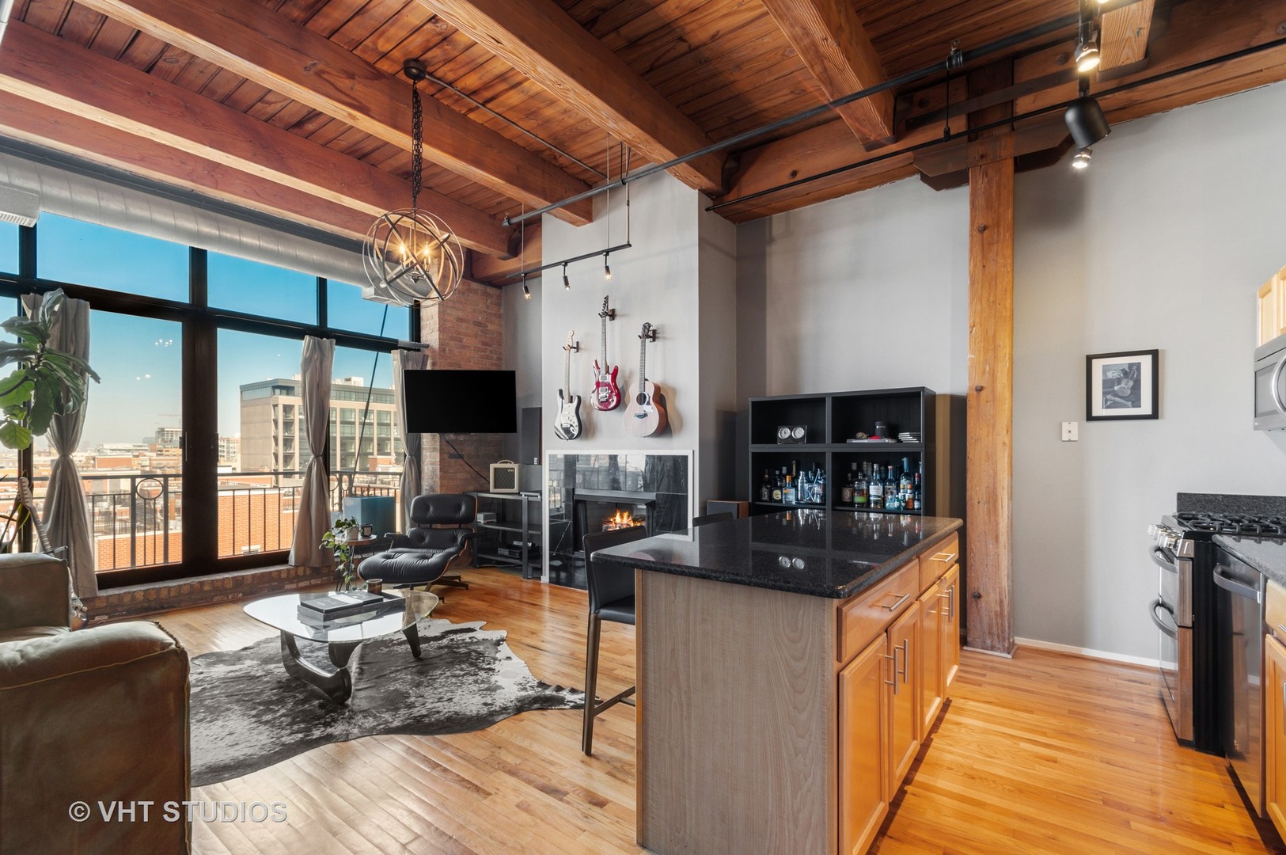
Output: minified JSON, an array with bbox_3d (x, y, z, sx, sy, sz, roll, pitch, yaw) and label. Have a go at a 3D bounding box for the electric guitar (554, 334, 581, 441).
[{"bbox_3d":[-0.666,-0.367,4.766,0.320,0.980,0.065,-1,-2,37],"label":"electric guitar"}]

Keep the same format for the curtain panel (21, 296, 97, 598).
[{"bbox_3d":[-4.085,0.155,3.765,0.130,2.130,0.370,-1,-2,37],"label":"curtain panel"}]

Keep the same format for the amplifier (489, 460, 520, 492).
[{"bbox_3d":[-1.458,0.510,5.630,0.290,0.345,0.190,0,-2,-7],"label":"amplifier"}]

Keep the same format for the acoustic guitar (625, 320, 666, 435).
[{"bbox_3d":[0.013,-0.388,4.311,0.370,0.925,0.130,-2,-3,38],"label":"acoustic guitar"}]

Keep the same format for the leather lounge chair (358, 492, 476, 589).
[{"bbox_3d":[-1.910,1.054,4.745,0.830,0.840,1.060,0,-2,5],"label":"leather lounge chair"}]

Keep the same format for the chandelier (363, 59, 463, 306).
[{"bbox_3d":[-1.415,-1.488,3.289,0.570,1.480,0.570,-2,-3,38],"label":"chandelier"}]

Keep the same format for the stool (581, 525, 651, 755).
[{"bbox_3d":[0.070,0.906,2.253,0.470,0.910,0.430,-1,-2,37],"label":"stool"}]

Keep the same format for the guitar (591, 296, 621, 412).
[{"bbox_3d":[-0.333,-0.627,4.609,0.335,0.990,0.080,-2,-3,38],"label":"guitar"}]

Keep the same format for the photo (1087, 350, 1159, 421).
[{"bbox_3d":[2.807,-0.242,3.134,0.320,0.400,0.030,-2,-3,38],"label":"photo"}]

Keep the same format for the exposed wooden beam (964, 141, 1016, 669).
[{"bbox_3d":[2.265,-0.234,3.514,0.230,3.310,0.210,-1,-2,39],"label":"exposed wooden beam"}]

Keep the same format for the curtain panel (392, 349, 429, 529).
[{"bbox_3d":[-2.530,0.246,5.792,0.130,2.130,0.370,-1,-2,37],"label":"curtain panel"}]

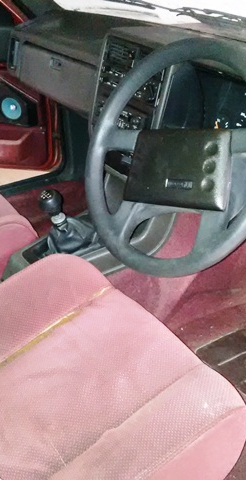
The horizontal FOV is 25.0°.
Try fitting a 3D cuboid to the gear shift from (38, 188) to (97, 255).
[{"bbox_3d":[-0.116,-0.055,1.225,0.130,0.160,0.090,-24,41,-34],"label":"gear shift"}]

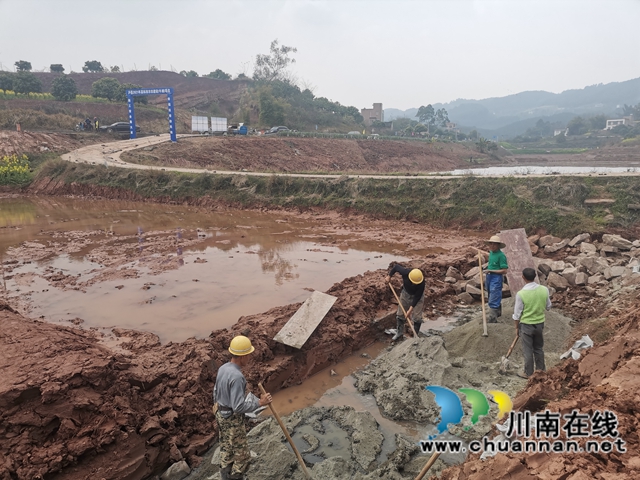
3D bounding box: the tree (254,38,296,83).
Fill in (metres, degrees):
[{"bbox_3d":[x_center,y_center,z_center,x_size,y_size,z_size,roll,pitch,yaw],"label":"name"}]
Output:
[{"bbox_3d":[-10.148,-40.083,108.000,9.800,9.800,9.000,-1,13,-5],"label":"tree"}]

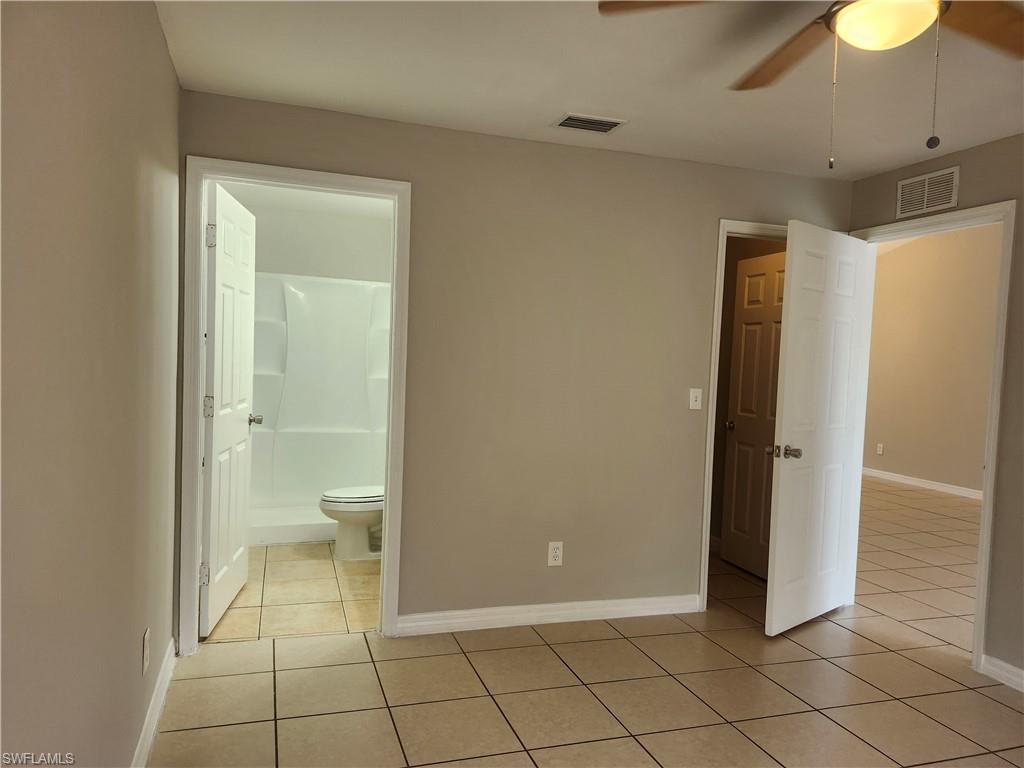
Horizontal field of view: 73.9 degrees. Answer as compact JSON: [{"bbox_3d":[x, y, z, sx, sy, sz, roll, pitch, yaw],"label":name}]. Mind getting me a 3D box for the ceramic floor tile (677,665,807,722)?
[{"bbox_3d":[0.948,1.282,2.819,0.402,0.010,0.402,2,2,-18],"label":"ceramic floor tile"}]

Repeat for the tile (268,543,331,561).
[{"bbox_3d":[-1.404,1.115,4.490,0.397,0.010,0.387,2,2,-17],"label":"tile"}]

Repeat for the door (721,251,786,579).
[{"bbox_3d":[1.620,0.208,4.330,0.035,2.034,0.713,2,2,-17],"label":"door"}]

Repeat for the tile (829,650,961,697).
[{"bbox_3d":[1.724,1.304,3.056,0.402,0.010,0.402,2,2,-18],"label":"tile"}]

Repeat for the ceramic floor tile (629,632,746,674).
[{"bbox_3d":[0.805,1.245,3.151,0.389,0.010,0.393,2,2,-17],"label":"ceramic floor tile"}]

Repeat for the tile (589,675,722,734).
[{"bbox_3d":[0.561,1.266,2.689,0.400,0.010,0.400,2,2,-18],"label":"tile"}]

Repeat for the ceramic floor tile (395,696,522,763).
[{"bbox_3d":[-0.207,1.248,2.457,0.402,0.010,0.402,2,2,-18],"label":"ceramic floor tile"}]

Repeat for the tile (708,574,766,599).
[{"bbox_3d":[1.326,1.232,4.140,0.395,0.010,0.394,2,2,-17],"label":"tile"}]

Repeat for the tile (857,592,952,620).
[{"bbox_3d":[2.252,1.302,3.966,0.400,0.010,0.400,2,2,-18],"label":"tile"}]

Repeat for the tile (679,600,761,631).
[{"bbox_3d":[1.078,1.260,3.705,0.400,0.010,0.400,2,2,-18],"label":"tile"}]

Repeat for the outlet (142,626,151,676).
[{"bbox_3d":[-1.164,0.850,2.169,0.007,0.117,0.073,2,2,-17],"label":"outlet"}]

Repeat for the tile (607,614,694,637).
[{"bbox_3d":[0.706,1.231,3.454,0.388,0.010,0.238,2,2,-17],"label":"tile"}]

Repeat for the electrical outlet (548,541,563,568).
[{"bbox_3d":[0.223,0.862,3.443,0.072,0.117,0.008,2,2,-18],"label":"electrical outlet"}]

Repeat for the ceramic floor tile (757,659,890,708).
[{"bbox_3d":[1.316,1.274,2.892,0.393,0.010,0.389,2,2,-17],"label":"ceramic floor tile"}]

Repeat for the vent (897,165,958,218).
[{"bbox_3d":[2.094,-0.965,3.449,0.020,0.195,0.352,2,2,-18],"label":"vent"}]

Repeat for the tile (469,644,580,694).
[{"bbox_3d":[0.046,1.241,2.954,0.402,0.010,0.402,2,2,-18],"label":"tile"}]

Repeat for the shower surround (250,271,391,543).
[{"bbox_3d":[-1.404,0.128,5.177,1.520,1.945,0.820,2,2,-18],"label":"shower surround"}]

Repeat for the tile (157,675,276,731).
[{"bbox_3d":[-1.106,1.201,2.578,0.395,0.010,0.400,2,2,-18],"label":"tile"}]

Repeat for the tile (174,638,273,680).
[{"bbox_3d":[-1.210,1.176,2.915,0.374,0.010,0.352,2,2,-17],"label":"tile"}]

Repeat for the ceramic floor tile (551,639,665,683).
[{"bbox_3d":[0.433,1.251,3.076,0.400,0.010,0.400,2,2,-18],"label":"ceramic floor tile"}]

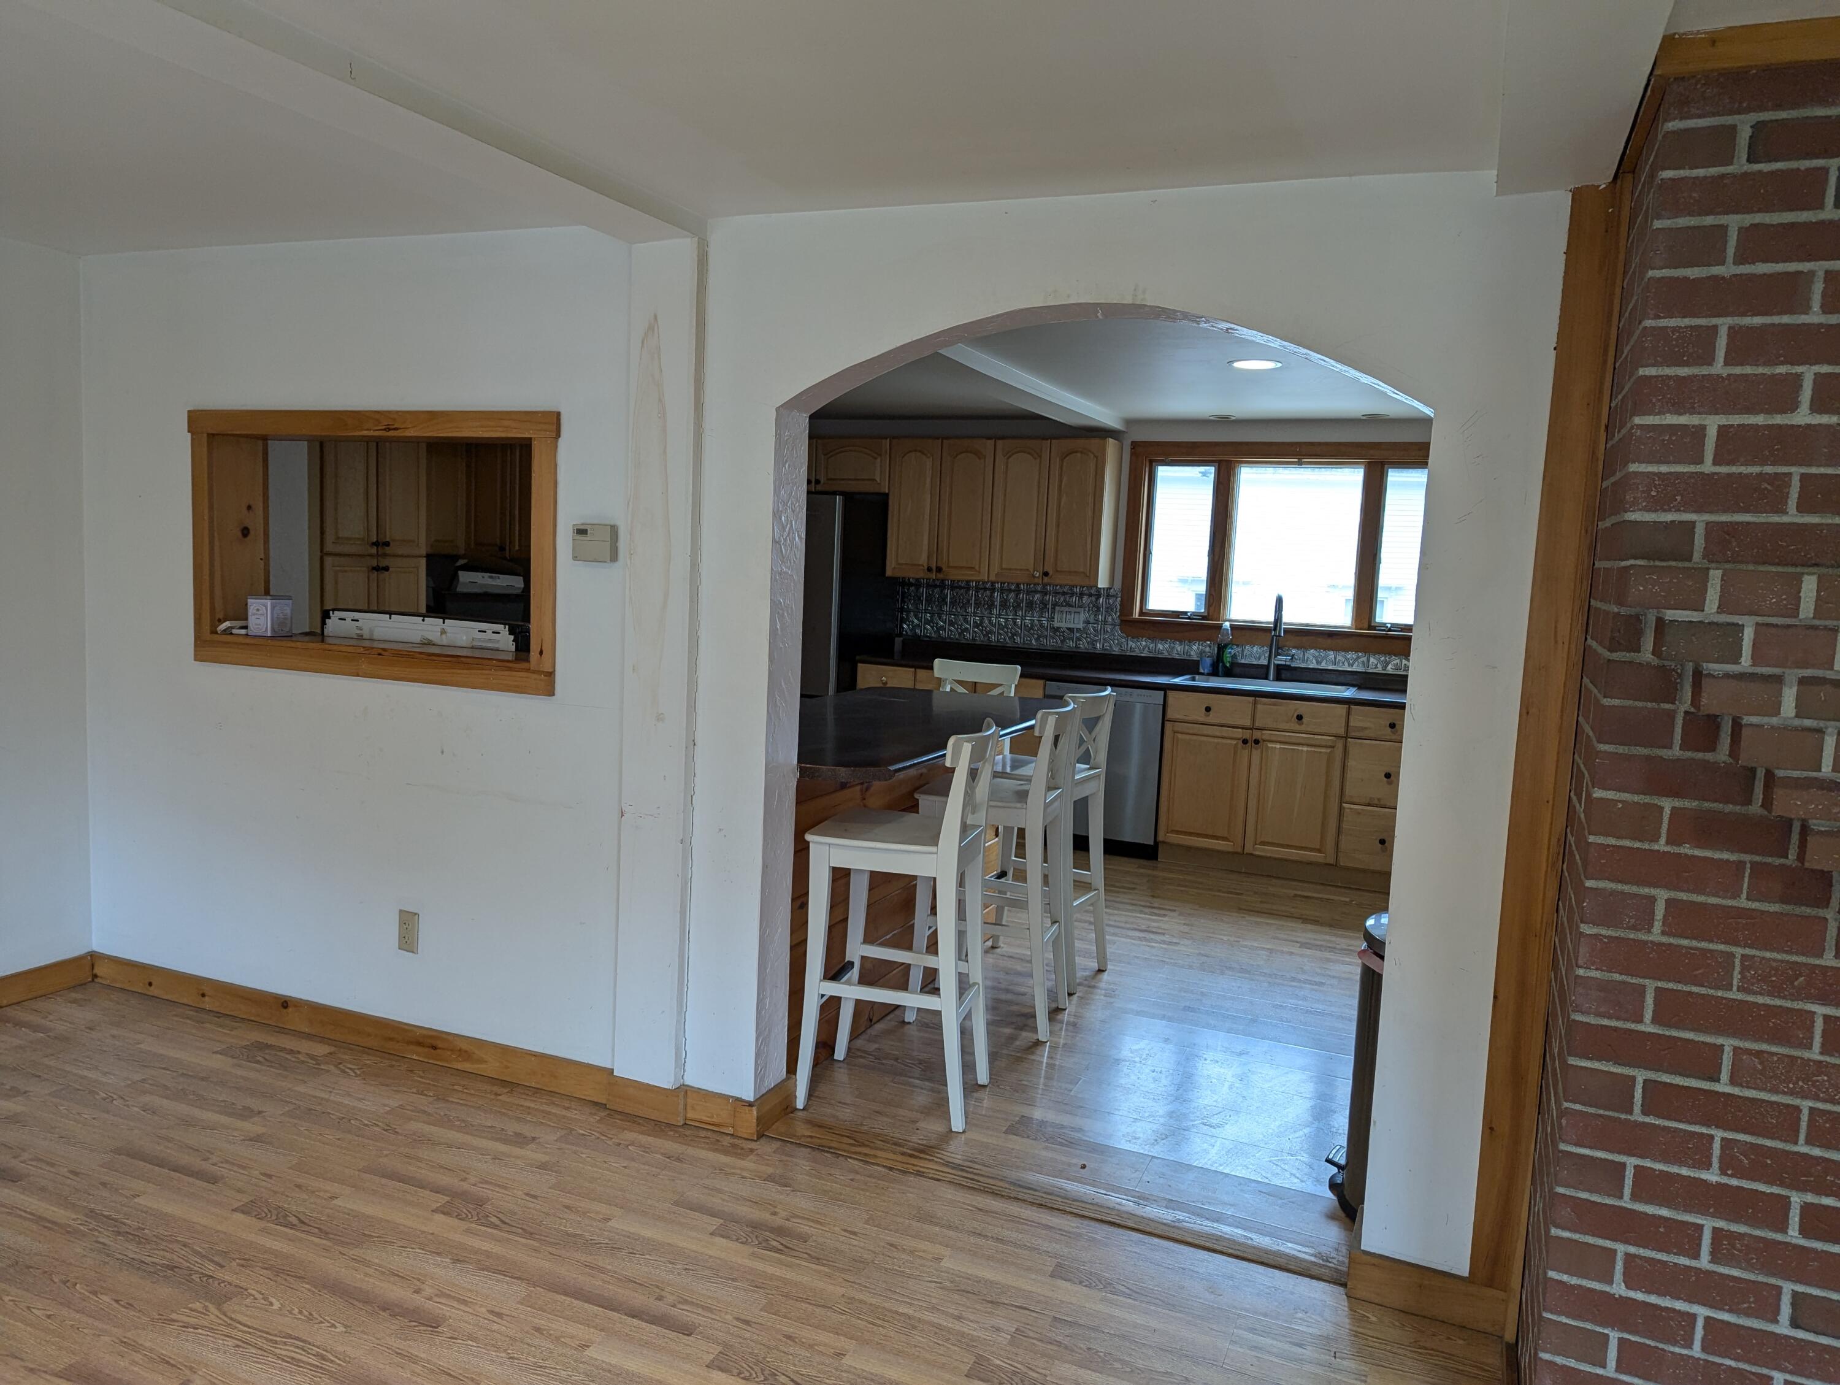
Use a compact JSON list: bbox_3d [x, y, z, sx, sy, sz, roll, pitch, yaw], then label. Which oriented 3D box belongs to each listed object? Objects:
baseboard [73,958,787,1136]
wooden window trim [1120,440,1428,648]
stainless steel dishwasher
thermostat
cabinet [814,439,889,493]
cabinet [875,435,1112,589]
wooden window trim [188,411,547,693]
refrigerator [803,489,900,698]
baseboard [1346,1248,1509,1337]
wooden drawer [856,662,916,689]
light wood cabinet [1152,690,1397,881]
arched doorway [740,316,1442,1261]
[{"bbox_3d":[-1.500,0.963,3.592,2.384,0.098,0.032,5,6,21],"label":"baseboard"},{"bbox_3d":[1.891,-0.786,6.559,1.689,0.967,0.120,5,6,24],"label":"wooden window trim"},{"bbox_3d":[1.013,0.372,6.669,0.616,0.863,0.610,5,6,24],"label":"stainless steel dishwasher"},{"bbox_3d":[-0.808,-0.374,3.198,0.127,0.090,0.030,5,6,21],"label":"thermostat"},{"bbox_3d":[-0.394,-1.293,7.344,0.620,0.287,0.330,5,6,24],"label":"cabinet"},{"bbox_3d":[0.445,-0.985,6.990,1.240,0.752,0.330,5,6,24],"label":"cabinet"},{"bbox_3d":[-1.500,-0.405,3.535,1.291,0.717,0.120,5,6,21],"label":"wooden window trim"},{"bbox_3d":[-0.716,-0.217,7.276,0.900,1.752,0.800,5,6,24],"label":"refrigerator"},{"bbox_3d":[1.008,1.186,2.539,0.293,0.100,0.022,5,6,23],"label":"baseboard"},{"bbox_3d":[-0.098,-0.083,6.978,0.336,0.145,0.480,5,6,21],"label":"wooden drawer"},{"bbox_3d":[1.854,0.416,6.314,1.206,0.805,0.610,5,6,24],"label":"light wood cabinet"},{"bbox_3d":[0.320,0.167,2.867,1.432,1.995,0.165,5,6,23],"label":"arched doorway"}]

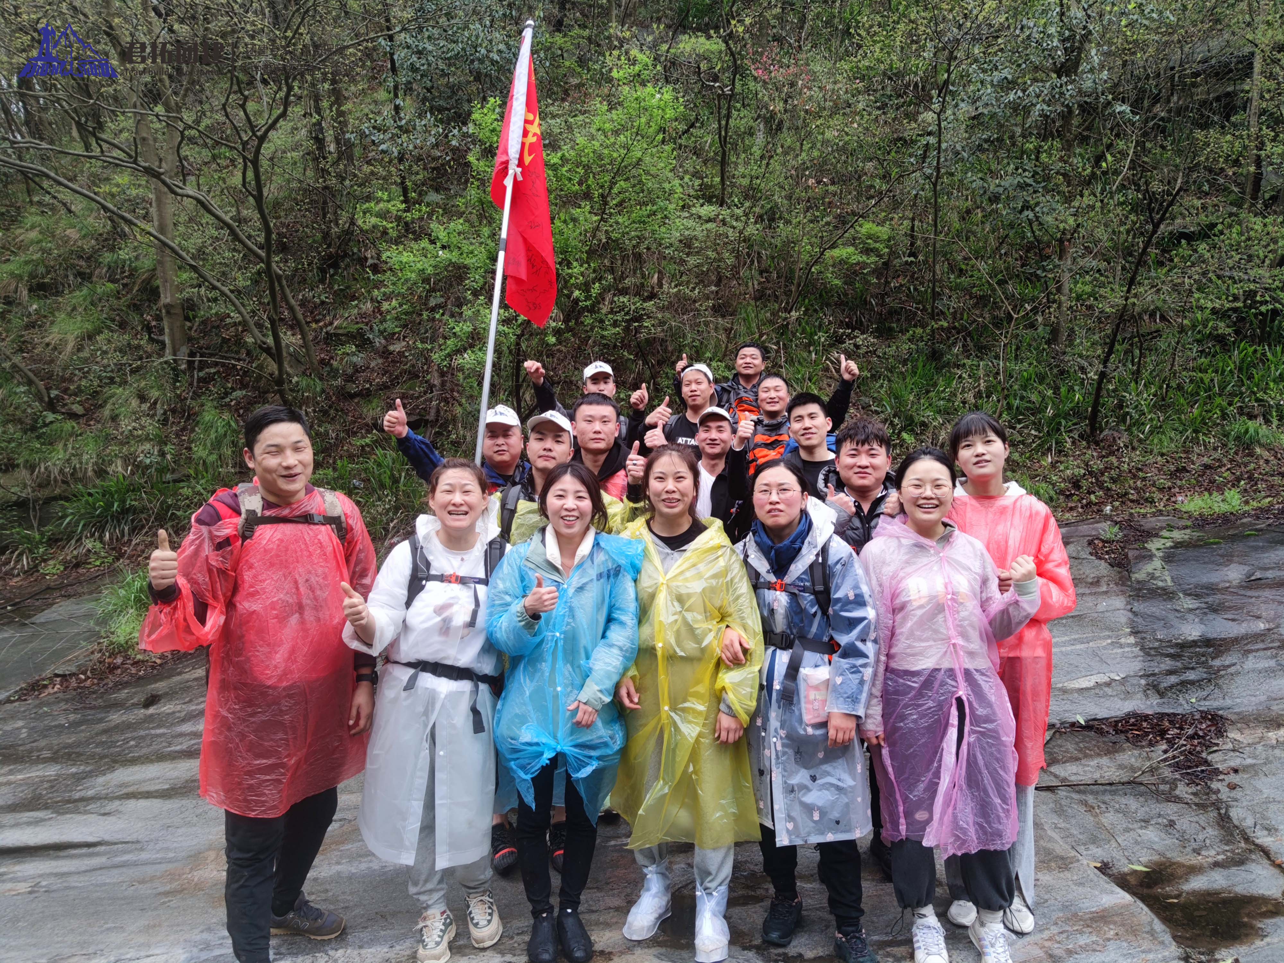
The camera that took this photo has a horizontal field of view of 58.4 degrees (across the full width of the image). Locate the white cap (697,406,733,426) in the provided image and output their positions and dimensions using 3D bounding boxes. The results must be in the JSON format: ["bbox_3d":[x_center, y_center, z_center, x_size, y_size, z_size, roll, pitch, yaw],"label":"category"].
[{"bbox_3d":[0.334,-0.300,5.250,0.175,0.125,0.250,0,4,6],"label":"white cap"}]

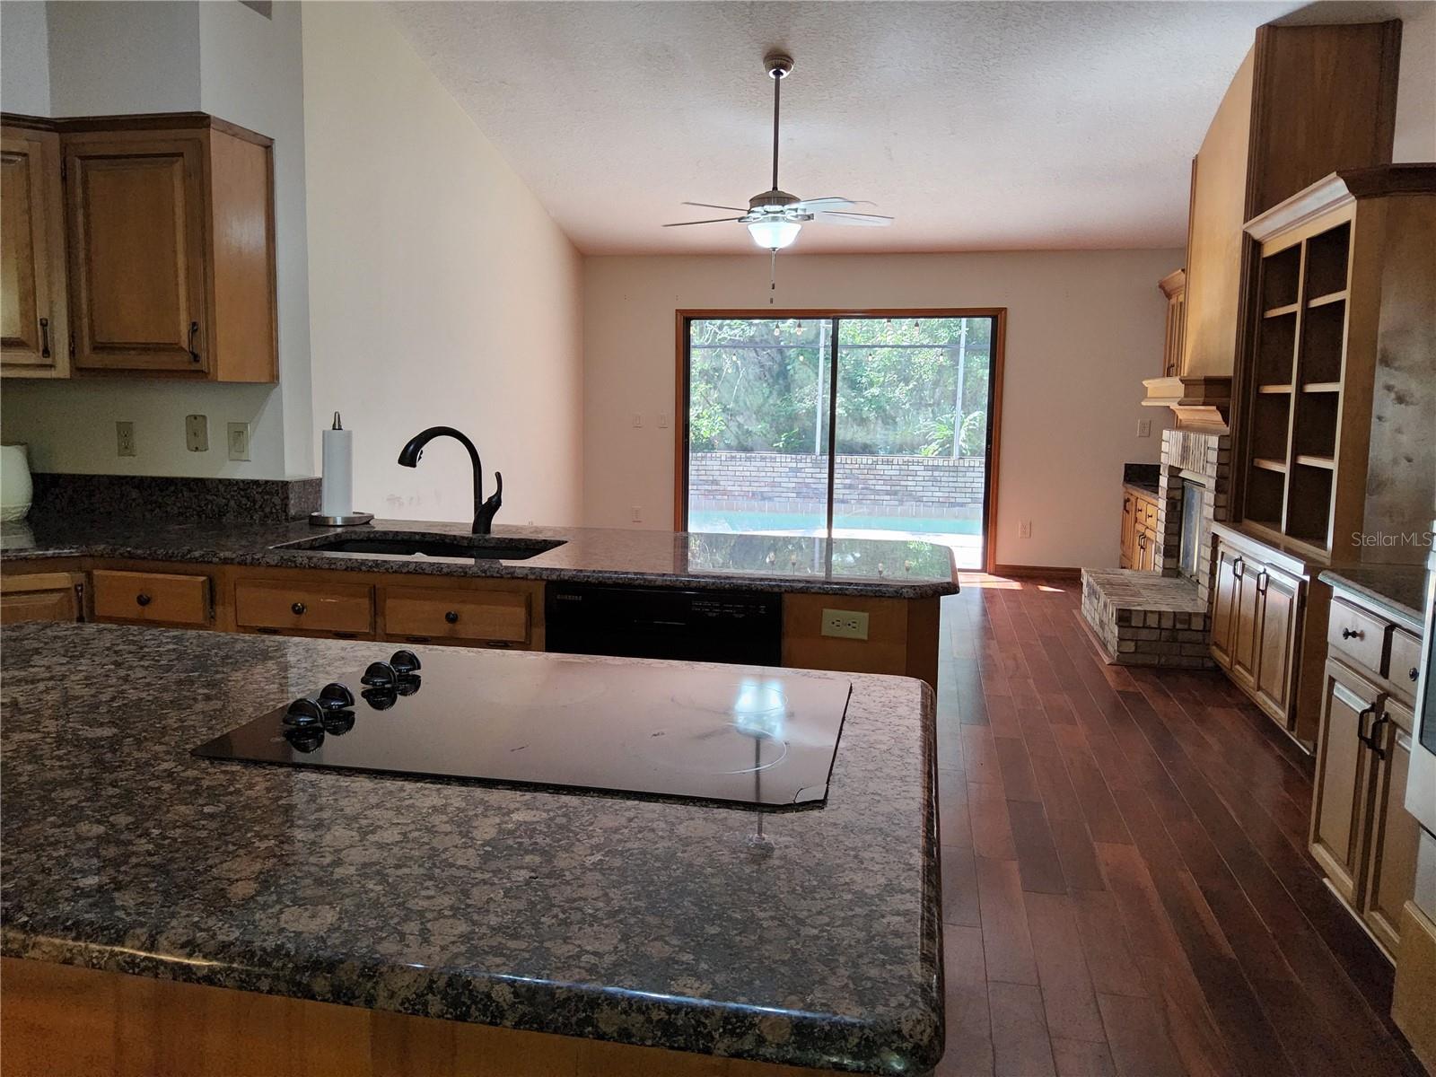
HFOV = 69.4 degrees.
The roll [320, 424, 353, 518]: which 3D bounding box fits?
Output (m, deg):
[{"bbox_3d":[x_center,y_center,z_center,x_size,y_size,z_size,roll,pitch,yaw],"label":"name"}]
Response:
[{"bbox_3d":[-1.266,-0.214,3.448,0.104,0.291,0.104,1,8,0],"label":"roll"}]

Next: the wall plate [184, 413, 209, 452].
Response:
[{"bbox_3d":[-1.732,-0.349,3.448,0.079,0.119,0.010,2,8,11],"label":"wall plate"}]

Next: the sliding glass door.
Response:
[{"bbox_3d":[0.924,-0.776,8.389,2.526,2.028,0.130,2,8,11],"label":"sliding glass door"}]

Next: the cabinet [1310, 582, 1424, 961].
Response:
[{"bbox_3d":[1.839,0.619,2.397,0.605,0.873,0.720,2,8,11],"label":"cabinet"}]

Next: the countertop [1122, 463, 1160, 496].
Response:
[{"bbox_3d":[3.210,-0.376,7.247,0.540,0.200,1.347,2,8,11],"label":"countertop"}]

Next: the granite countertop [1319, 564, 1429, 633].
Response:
[{"bbox_3d":[1.840,0.161,2.357,0.640,0.042,0.760,2,8,11],"label":"granite countertop"}]

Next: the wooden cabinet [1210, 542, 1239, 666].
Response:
[{"bbox_3d":[2.684,0.357,5.019,0.470,0.673,0.420,2,8,11],"label":"wooden cabinet"}]

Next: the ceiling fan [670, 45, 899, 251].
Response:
[{"bbox_3d":[0.327,-2.135,5.758,1.300,1.058,1.300,2,8,11],"label":"ceiling fan"}]

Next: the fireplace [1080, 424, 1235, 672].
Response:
[{"bbox_3d":[2.564,-0.016,6.004,0.665,1.188,1.400,2,8,11],"label":"fireplace"}]

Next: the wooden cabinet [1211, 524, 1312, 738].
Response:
[{"bbox_3d":[2.611,0.398,4.566,0.530,0.750,1.340,2,8,11],"label":"wooden cabinet"}]

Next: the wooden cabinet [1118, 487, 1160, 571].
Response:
[{"bbox_3d":[3.220,0.067,7.304,0.510,0.693,1.347,2,8,11],"label":"wooden cabinet"}]

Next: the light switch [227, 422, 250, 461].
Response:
[{"bbox_3d":[-1.591,-0.321,3.446,0.082,0.127,0.015,2,8,11],"label":"light switch"}]

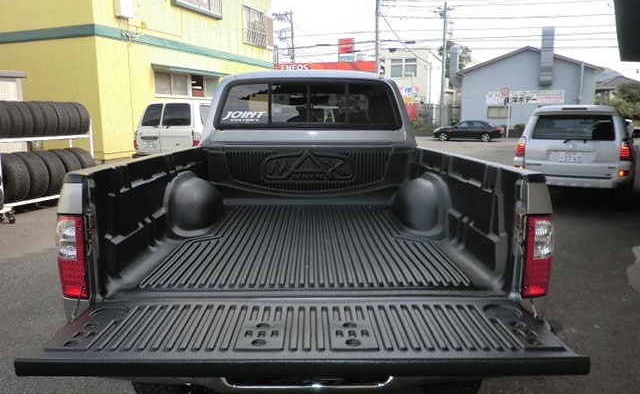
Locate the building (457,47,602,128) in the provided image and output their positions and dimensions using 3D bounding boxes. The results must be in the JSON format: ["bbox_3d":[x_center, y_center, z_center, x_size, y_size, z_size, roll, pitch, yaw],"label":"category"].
[{"bbox_3d":[18.533,-9.687,45.418,11.600,7.291,11.000,2,9,13],"label":"building"}]

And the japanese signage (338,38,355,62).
[{"bbox_3d":[2.554,-14.215,46.326,1.598,2.232,0.400,-1,9,-4],"label":"japanese signage"}]

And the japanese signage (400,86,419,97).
[{"bbox_3d":[7.287,-8.590,39.139,1.498,0.956,0.100,0,9,0],"label":"japanese signage"}]

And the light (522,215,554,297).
[{"bbox_3d":[0.751,0.205,1.655,0.090,0.285,0.065,-1,9,-2],"label":"light"}]

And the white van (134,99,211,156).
[{"bbox_3d":[-4.045,-1.880,14.986,1.870,1.980,4.800,-1,9,-2],"label":"white van"}]

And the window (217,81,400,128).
[{"bbox_3d":[-0.079,-0.633,3.286,1.250,0.331,0.070,-1,-7,-2],"label":"window"}]

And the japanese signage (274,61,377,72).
[{"bbox_3d":[0.466,-11.024,40.762,8.825,0.905,0.400,0,9,0],"label":"japanese signage"}]

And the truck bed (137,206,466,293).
[{"bbox_3d":[-0.073,0.194,2.493,1.180,0.055,1.570,-1,9,-2],"label":"truck bed"}]

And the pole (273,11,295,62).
[{"bbox_3d":[-3.327,-11.649,45.721,2.000,11.419,0.700,0,9,0],"label":"pole"}]

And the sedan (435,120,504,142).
[{"bbox_3d":[9.910,-4.479,32.009,4.650,1.450,1.770,3,10,22],"label":"sedan"}]

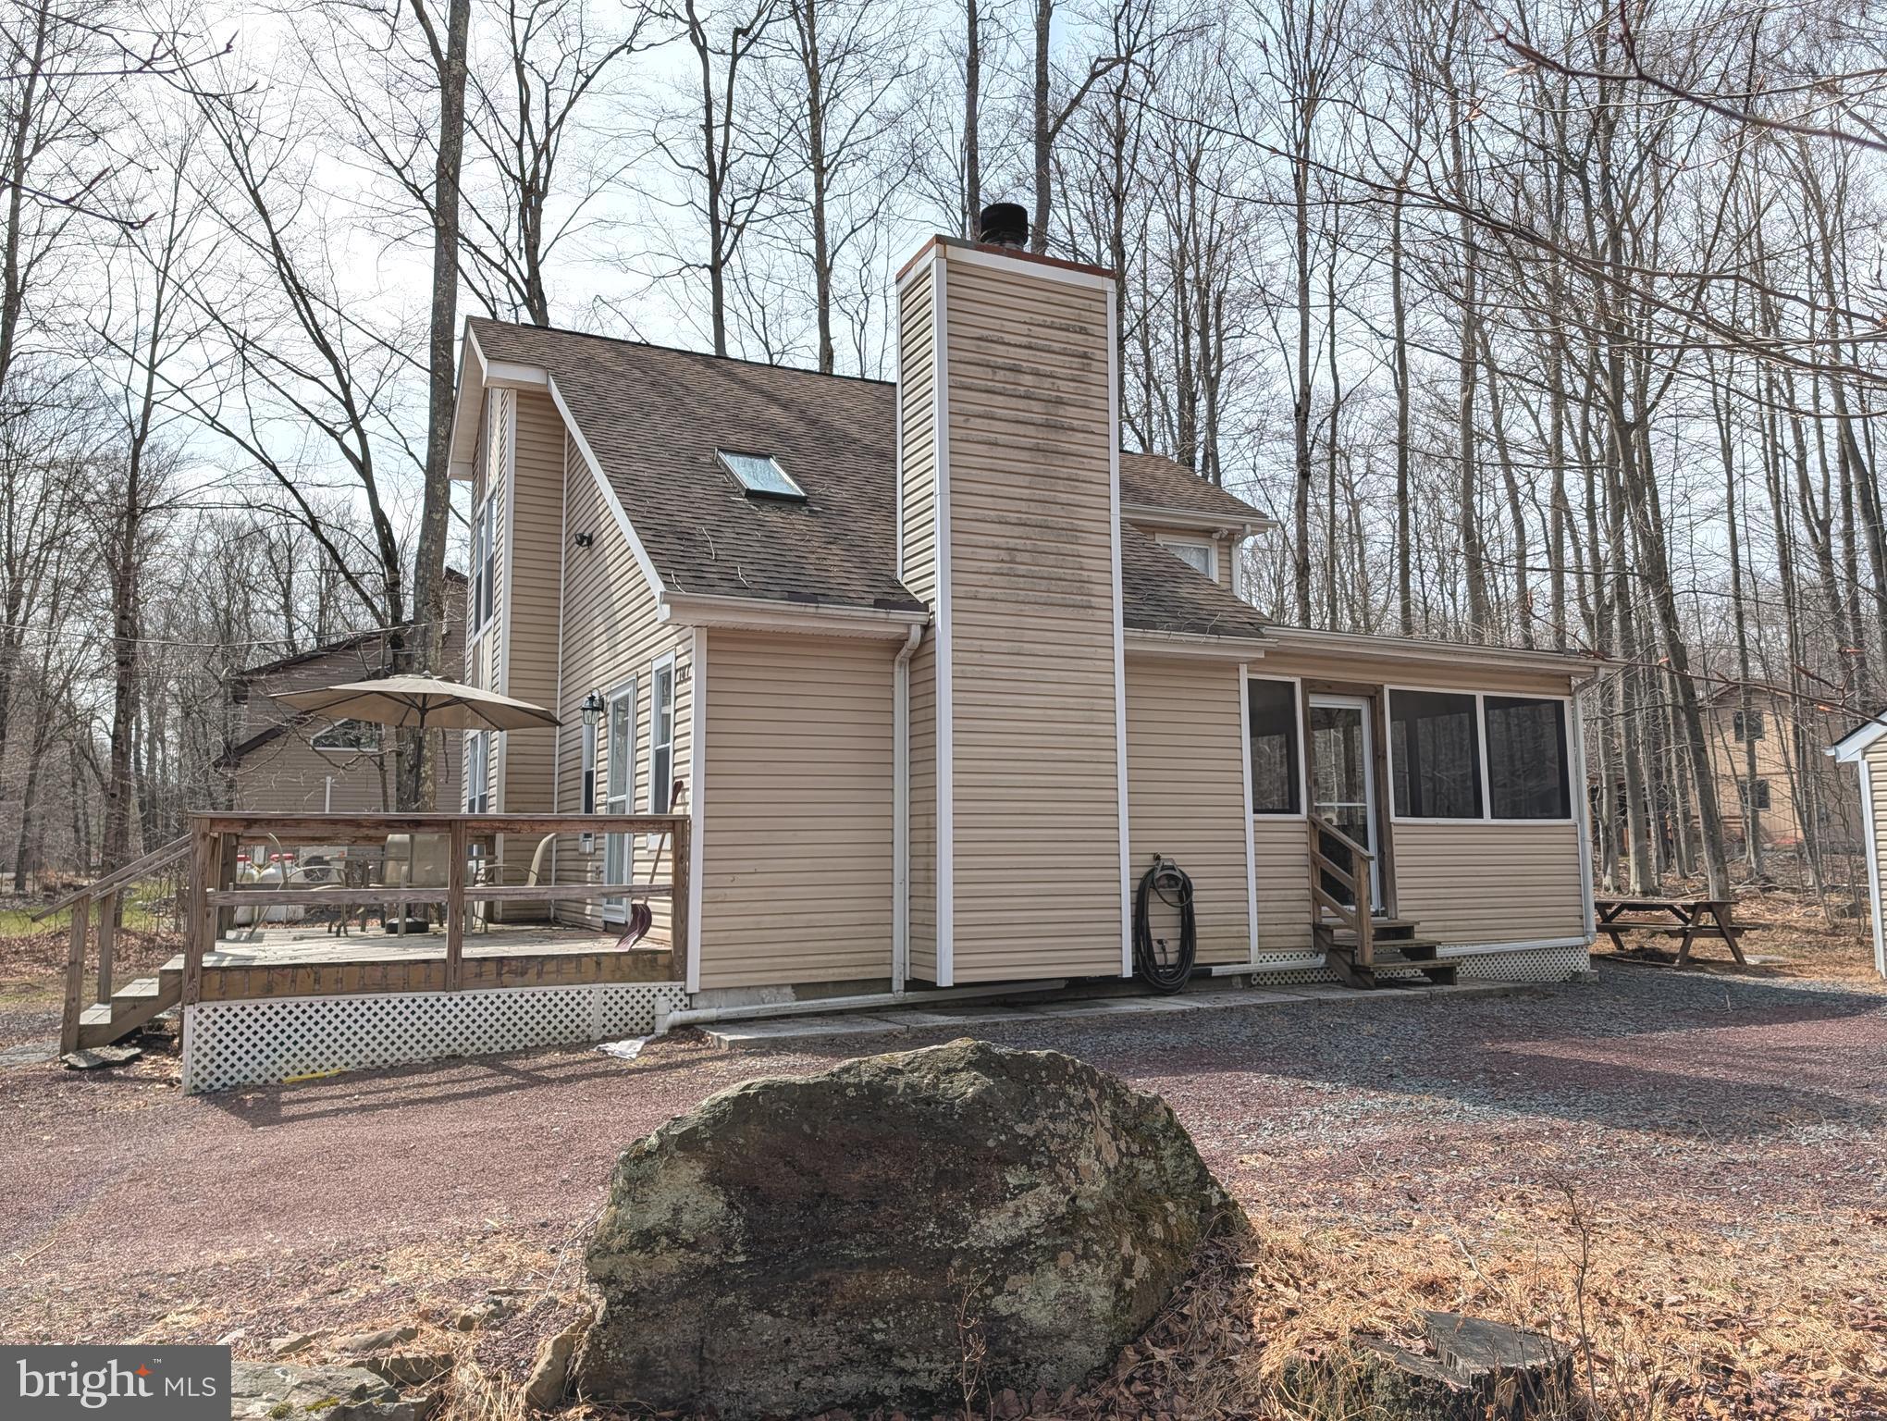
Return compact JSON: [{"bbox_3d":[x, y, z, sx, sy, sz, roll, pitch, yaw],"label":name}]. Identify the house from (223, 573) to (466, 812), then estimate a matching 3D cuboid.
[{"bbox_3d":[-13.516,0.722,33.383,8.700,8.500,9.500,2,-7,-28],"label":"house"}]

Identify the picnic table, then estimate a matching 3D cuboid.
[{"bbox_3d":[8.508,2.635,15.747,1.480,0.740,1.830,2,-6,-26],"label":"picnic table"}]

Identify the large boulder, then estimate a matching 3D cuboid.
[{"bbox_3d":[-0.049,1.442,3.894,1.980,0.960,0.950,0,-6,0],"label":"large boulder"}]

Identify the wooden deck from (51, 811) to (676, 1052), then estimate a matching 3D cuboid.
[{"bbox_3d":[-4.441,1.622,10.578,3.670,1.480,4.390,2,-6,-26],"label":"wooden deck"}]

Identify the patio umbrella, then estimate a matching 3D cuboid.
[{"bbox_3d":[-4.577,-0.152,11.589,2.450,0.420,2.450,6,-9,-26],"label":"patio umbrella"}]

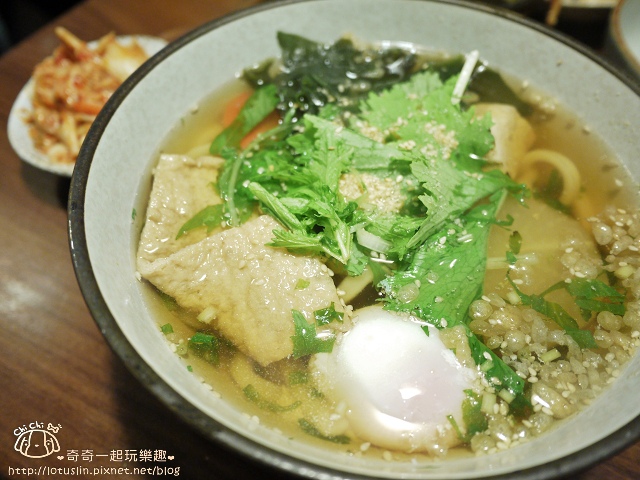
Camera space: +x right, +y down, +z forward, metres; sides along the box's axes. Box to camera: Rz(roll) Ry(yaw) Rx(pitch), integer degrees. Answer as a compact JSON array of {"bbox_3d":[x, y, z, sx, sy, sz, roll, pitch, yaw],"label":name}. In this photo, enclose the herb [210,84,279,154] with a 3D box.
[{"bbox_3d":[-0.033,-0.057,0.241,0.014,0.011,0.056,21,57,14],"label":"herb"}]

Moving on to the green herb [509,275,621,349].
[{"bbox_3d":[0.089,0.025,0.183,0.042,0.010,0.030,2,55,1],"label":"green herb"}]

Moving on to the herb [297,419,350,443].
[{"bbox_3d":[0.001,0.060,0.163,0.018,0.005,0.005,18,57,12],"label":"herb"}]

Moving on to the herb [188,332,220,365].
[{"bbox_3d":[-0.038,0.036,0.176,0.014,0.007,0.009,28,59,18],"label":"herb"}]

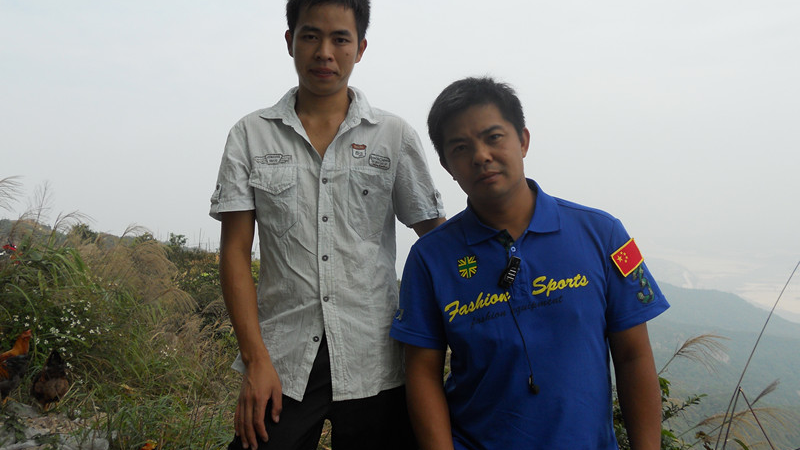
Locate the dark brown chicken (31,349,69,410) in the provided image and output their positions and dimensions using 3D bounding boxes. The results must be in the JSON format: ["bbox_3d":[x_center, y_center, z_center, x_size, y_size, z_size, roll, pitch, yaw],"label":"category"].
[{"bbox_3d":[-1.985,0.865,4.200,0.210,0.350,0.380,-1,3,-29],"label":"dark brown chicken"}]

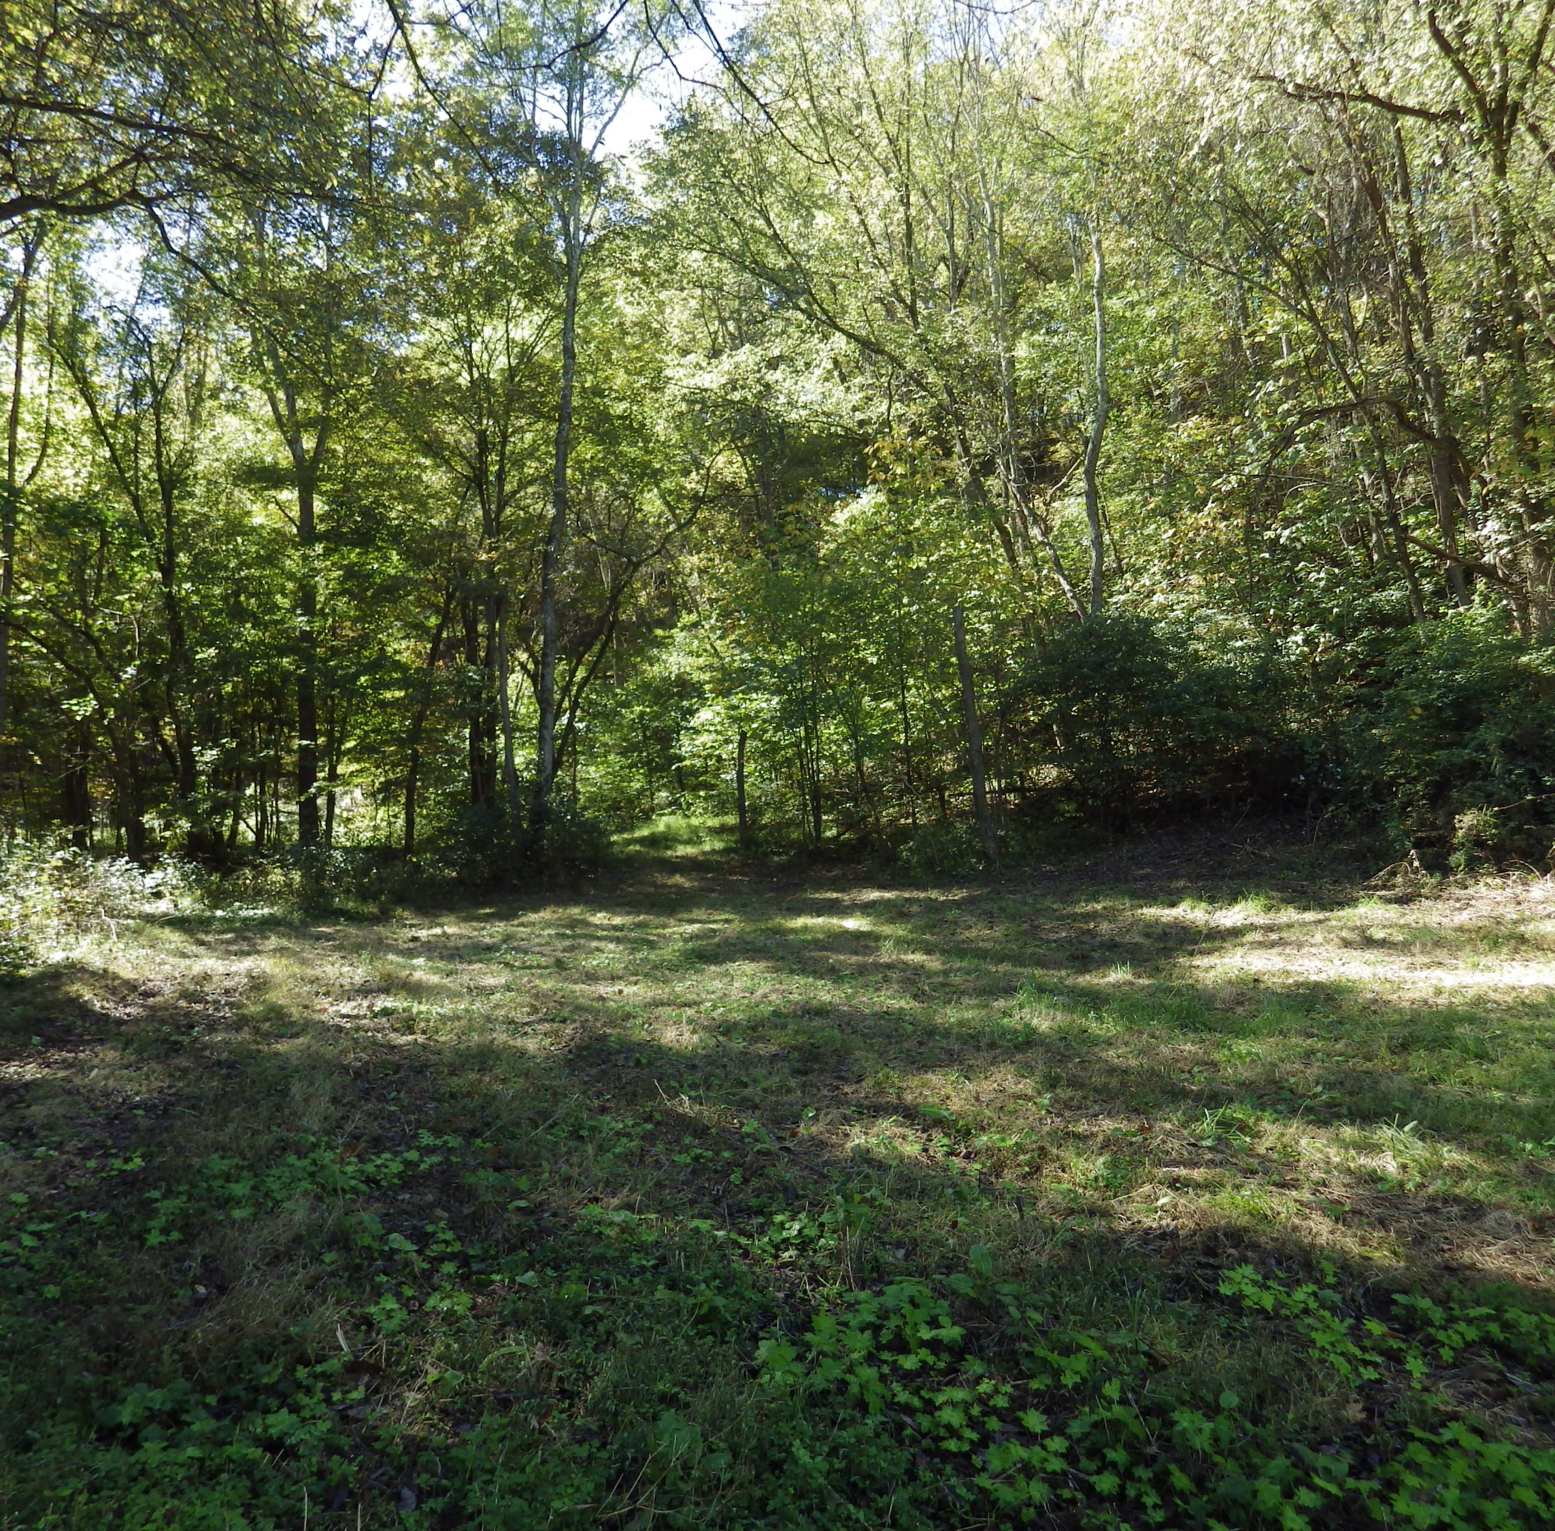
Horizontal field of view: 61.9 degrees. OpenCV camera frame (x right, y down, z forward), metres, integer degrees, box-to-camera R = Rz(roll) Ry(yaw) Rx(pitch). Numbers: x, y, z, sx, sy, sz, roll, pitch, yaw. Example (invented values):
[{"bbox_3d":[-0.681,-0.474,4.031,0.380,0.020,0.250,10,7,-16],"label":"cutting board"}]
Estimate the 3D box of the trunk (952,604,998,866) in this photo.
[{"bbox_3d":[2.902,-0.449,19.039,0.290,3.890,0.260,-7,-1,9],"label":"trunk"}]

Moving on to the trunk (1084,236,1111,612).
[{"bbox_3d":[5.686,-6.093,23.069,0.420,6.900,0.360,1,-1,14],"label":"trunk"}]

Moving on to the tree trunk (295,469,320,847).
[{"bbox_3d":[-8.002,-1.813,22.065,0.350,6.520,0.330,0,-1,-20],"label":"tree trunk"}]

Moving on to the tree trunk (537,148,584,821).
[{"bbox_3d":[-3.528,-4.532,21.112,0.420,11.160,0.360,2,-1,-9],"label":"tree trunk"}]

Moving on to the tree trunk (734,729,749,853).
[{"bbox_3d":[-0.623,0.409,23.022,0.190,2.210,0.180,-1,-1,-2],"label":"tree trunk"}]

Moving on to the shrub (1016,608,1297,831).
[{"bbox_3d":[5.489,-0.589,18.800,4.100,3.150,2.900,0,-1,0],"label":"shrub"}]

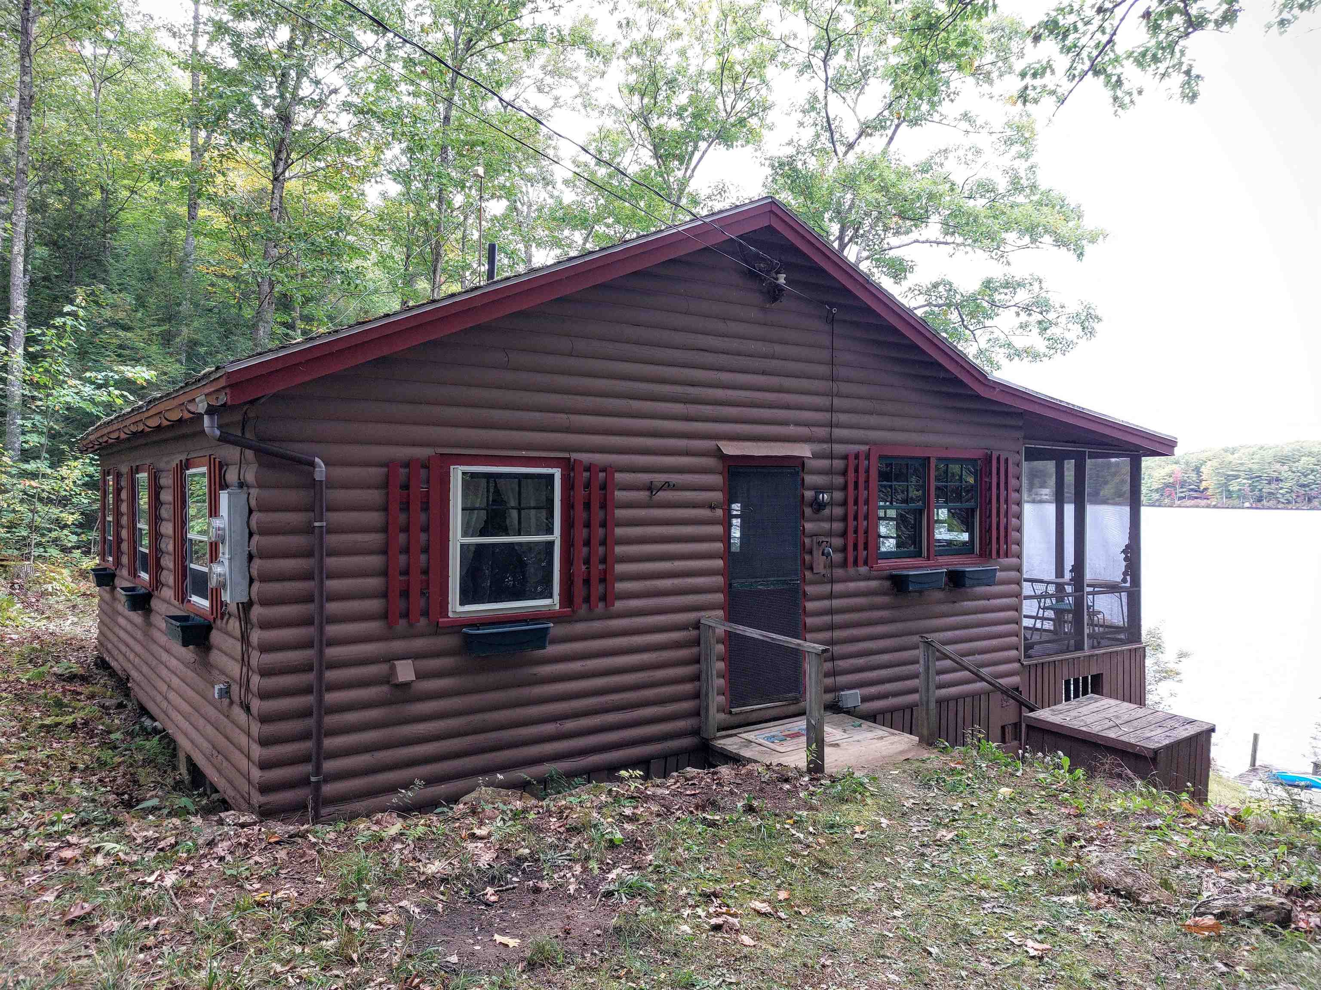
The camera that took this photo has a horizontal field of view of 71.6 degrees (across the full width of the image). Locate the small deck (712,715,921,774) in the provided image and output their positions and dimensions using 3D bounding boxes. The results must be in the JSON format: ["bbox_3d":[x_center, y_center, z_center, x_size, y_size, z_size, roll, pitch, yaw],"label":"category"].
[{"bbox_3d":[1.182,1.970,7.122,1.550,0.120,0.950,0,-1,-37],"label":"small deck"}]

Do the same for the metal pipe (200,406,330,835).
[{"bbox_3d":[-2.205,0.720,5.140,0.650,2.357,0.080,0,-1,-37],"label":"metal pipe"}]

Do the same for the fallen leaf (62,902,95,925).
[{"bbox_3d":[-2.464,1.773,3.880,0.135,0.050,0.095,0,-1,-38],"label":"fallen leaf"}]

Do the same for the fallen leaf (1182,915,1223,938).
[{"bbox_3d":[2.275,1.815,3.850,0.150,0.040,0.110,0,0,24],"label":"fallen leaf"}]

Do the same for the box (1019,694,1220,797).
[{"bbox_3d":[3.675,2.119,7.328,1.094,0.680,1.003,0,-1,-37],"label":"box"}]

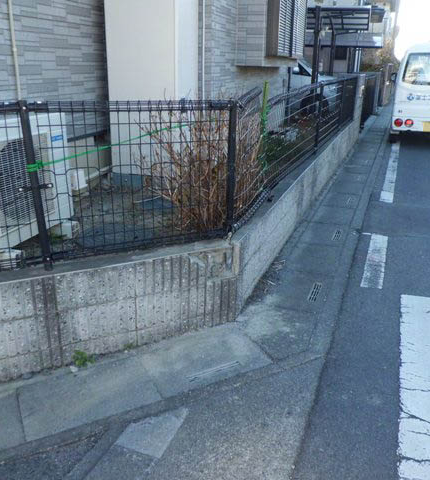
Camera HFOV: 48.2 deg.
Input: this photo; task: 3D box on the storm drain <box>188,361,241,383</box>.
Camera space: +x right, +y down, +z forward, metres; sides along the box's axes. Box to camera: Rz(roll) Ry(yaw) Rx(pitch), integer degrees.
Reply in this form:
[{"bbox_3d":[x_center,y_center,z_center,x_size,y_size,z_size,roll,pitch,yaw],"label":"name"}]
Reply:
[{"bbox_3d":[-0.002,0.668,2.417,0.290,0.025,0.045,-11,23,-20],"label":"storm drain"}]

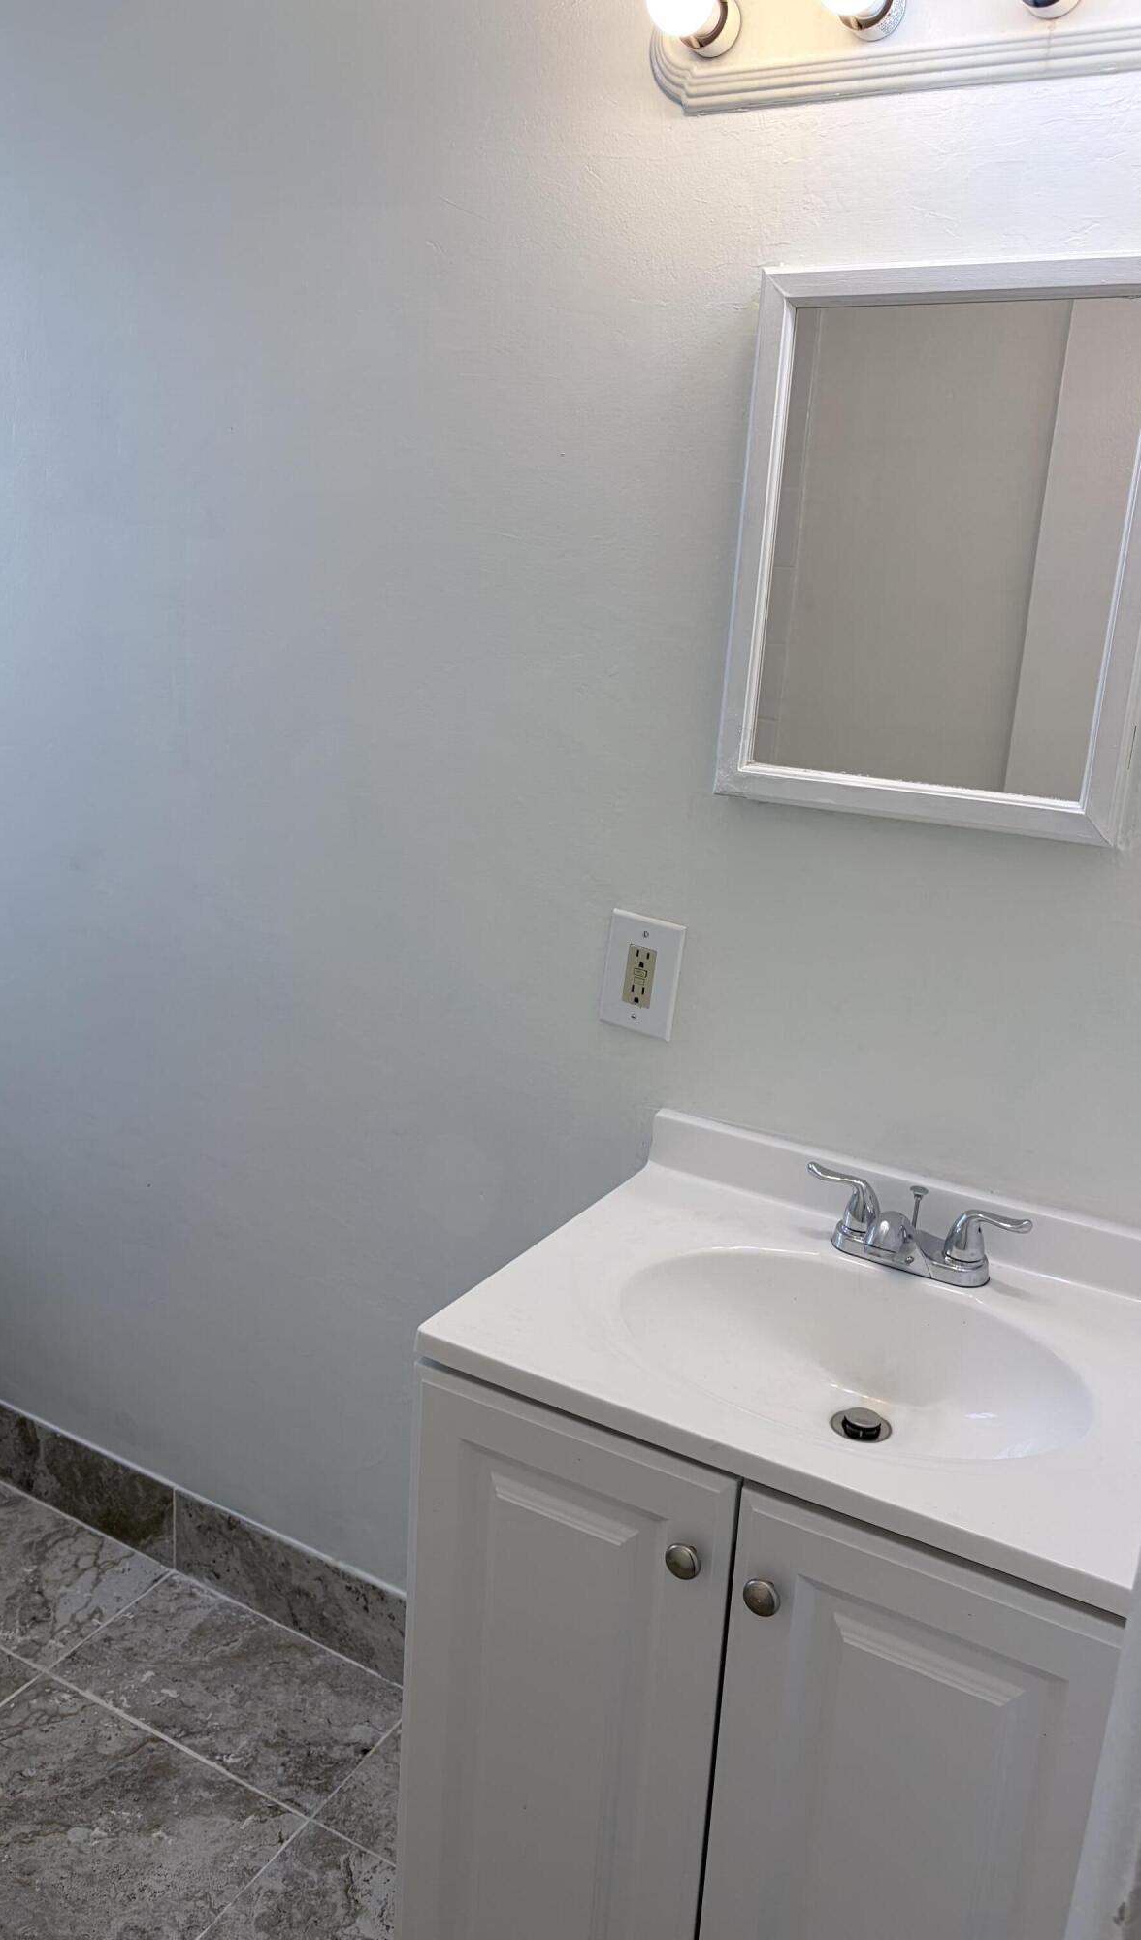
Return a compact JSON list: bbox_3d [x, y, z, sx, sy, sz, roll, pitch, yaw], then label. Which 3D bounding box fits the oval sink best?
[{"bbox_3d":[0.240,0.392,1.310,0.422,0.132,0.320,12,18,28],"label":"oval sink"}]

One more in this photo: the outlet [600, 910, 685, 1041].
[{"bbox_3d":[0.079,0.007,1.621,0.089,0.133,0.008,12,18,28],"label":"outlet"}]

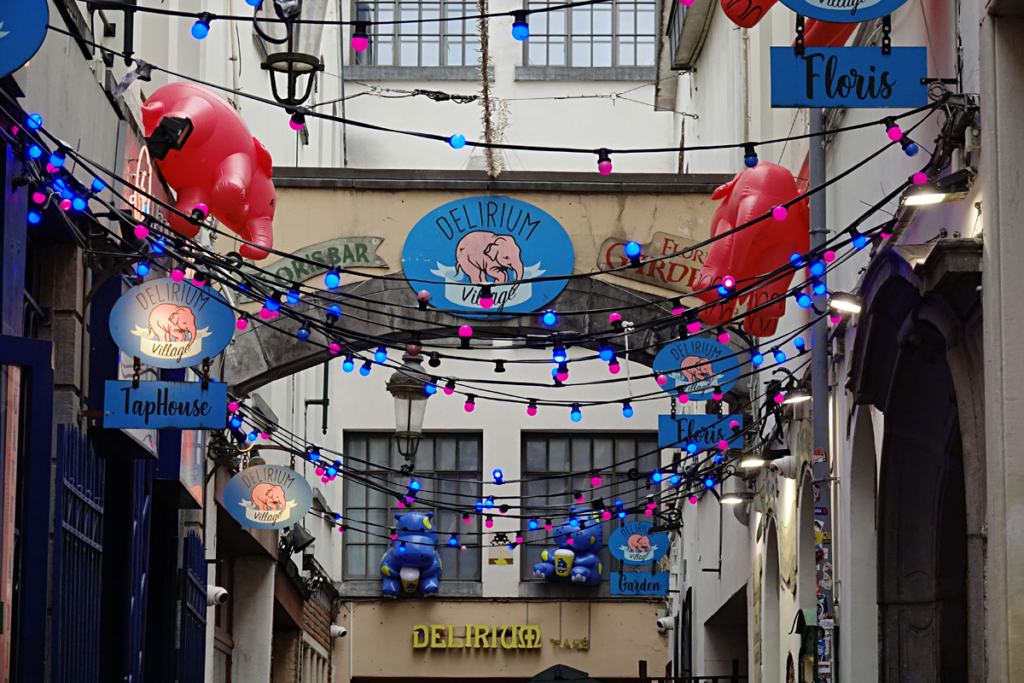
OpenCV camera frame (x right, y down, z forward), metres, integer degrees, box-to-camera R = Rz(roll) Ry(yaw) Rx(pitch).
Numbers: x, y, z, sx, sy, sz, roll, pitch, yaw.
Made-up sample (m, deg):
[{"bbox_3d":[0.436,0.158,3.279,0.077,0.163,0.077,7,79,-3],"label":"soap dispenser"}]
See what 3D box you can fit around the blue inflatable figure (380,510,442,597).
[{"bbox_3d":[-0.972,2.050,29.436,0.600,0.800,0.580,0,-2,0],"label":"blue inflatable figure"}]

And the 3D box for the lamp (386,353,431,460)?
[{"bbox_3d":[-0.870,0.538,25.600,0.370,0.920,0.370,0,-10,0],"label":"lamp"}]

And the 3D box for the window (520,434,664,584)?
[{"bbox_3d":[0.775,1.624,30.048,1.370,1.470,0.160,0,-10,0],"label":"window"}]

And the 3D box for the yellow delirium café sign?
[{"bbox_3d":[-0.336,2.880,29.667,1.260,0.250,0.090,0,-10,0],"label":"yellow delirium café sign"}]

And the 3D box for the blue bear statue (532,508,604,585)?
[{"bbox_3d":[0.556,1.983,29.448,0.600,0.700,0.560,-6,-12,32],"label":"blue bear statue"}]

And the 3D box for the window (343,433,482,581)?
[{"bbox_3d":[-0.977,1.624,30.048,1.370,1.470,0.160,0,-10,0],"label":"window"}]

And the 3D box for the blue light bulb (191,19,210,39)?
[{"bbox_3d":[-0.972,-0.974,9.500,0.050,0.060,0.050,0,-10,0],"label":"blue light bulb"}]

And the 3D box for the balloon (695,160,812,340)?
[{"bbox_3d":[1.272,-0.475,15.900,0.620,0.860,0.850,-1,-10,8],"label":"balloon"}]

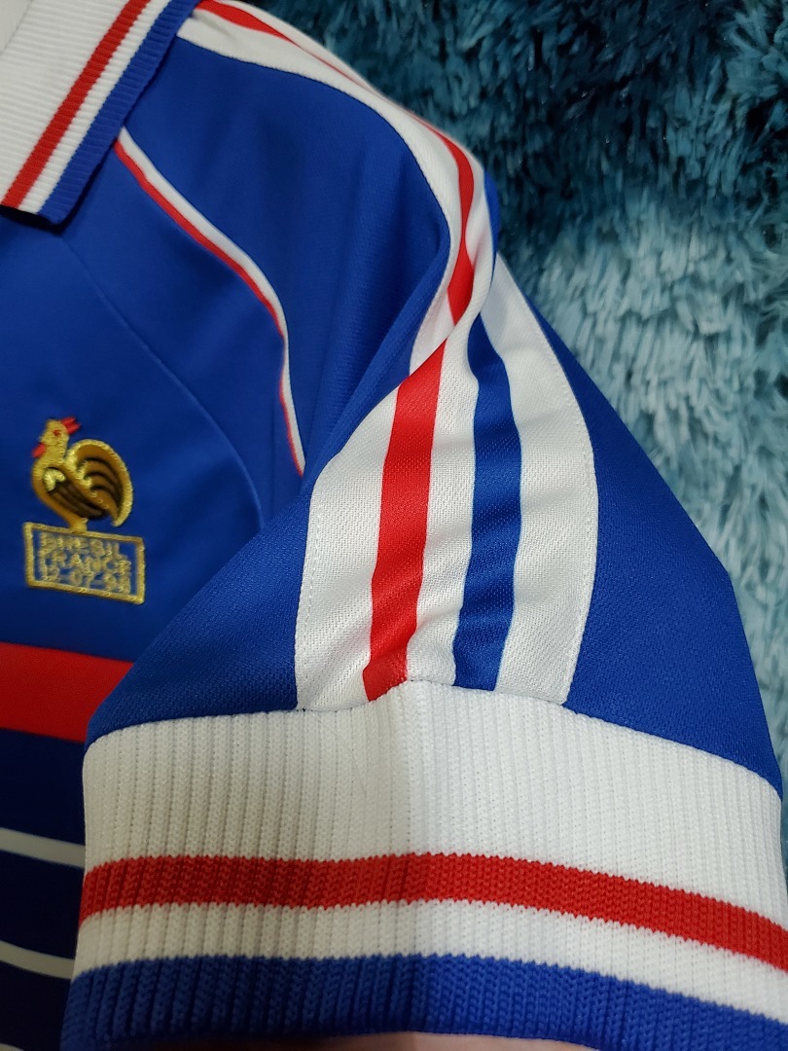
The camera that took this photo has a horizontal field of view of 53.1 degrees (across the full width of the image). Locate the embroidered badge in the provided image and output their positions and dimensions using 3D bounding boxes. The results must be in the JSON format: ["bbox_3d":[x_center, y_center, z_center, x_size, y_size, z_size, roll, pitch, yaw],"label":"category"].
[{"bbox_3d":[-0.148,-0.007,0.378,0.063,0.089,0.004,9,16,6],"label":"embroidered badge"}]

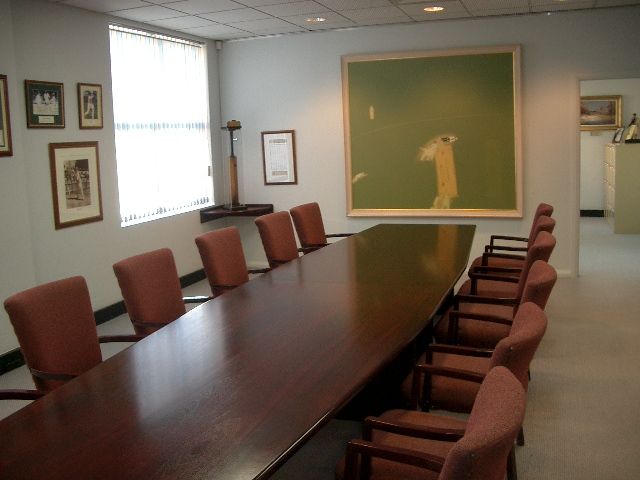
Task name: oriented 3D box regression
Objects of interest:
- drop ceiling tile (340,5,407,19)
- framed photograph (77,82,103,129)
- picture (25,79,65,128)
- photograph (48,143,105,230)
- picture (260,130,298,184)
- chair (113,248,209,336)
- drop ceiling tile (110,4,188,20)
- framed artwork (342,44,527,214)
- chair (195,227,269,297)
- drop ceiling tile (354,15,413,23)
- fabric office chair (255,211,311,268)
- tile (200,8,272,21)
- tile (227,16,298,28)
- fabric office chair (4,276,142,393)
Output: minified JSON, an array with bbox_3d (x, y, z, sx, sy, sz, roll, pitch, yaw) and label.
[{"bbox_3d":[0.497,-2.194,6.243,0.600,0.020,0.600,1,9,20],"label":"drop ceiling tile"},{"bbox_3d":[-1.922,-1.116,5.410,0.030,0.370,0.293,1,9,20],"label":"framed photograph"},{"bbox_3d":[-2.101,-1.038,4.986,0.025,0.365,0.435,1,10,19],"label":"picture"},{"bbox_3d":[-1.995,-0.462,5.353,0.030,0.690,0.620,1,10,19],"label":"photograph"},{"bbox_3d":[-0.483,-0.946,7.499,0.418,0.623,0.030,1,9,20],"label":"picture"},{"bbox_3d":[-0.660,0.546,3.384,0.600,0.940,0.580,1,9,20],"label":"chair"},{"bbox_3d":[-1.541,-2.021,5.769,0.582,0.020,0.600,1,10,19],"label":"drop ceiling tile"},{"bbox_3d":[1.168,-1.114,6.855,1.900,1.747,0.060,1,9,20],"label":"framed artwork"},{"bbox_3d":[-0.446,0.417,4.477,0.630,0.930,0.570,2,10,25],"label":"chair"},{"bbox_3d":[0.666,-2.293,6.755,0.600,0.020,0.371,1,10,19],"label":"drop ceiling tile"},{"bbox_3d":[-0.082,0.277,4.998,0.600,0.940,0.580,1,9,20],"label":"fabric office chair"},{"bbox_3d":[-0.806,-2.126,6.128,0.600,0.020,0.600,1,10,19],"label":"tile"},{"bbox_3d":[-0.604,-2.216,6.644,0.600,0.020,0.600,1,9,20],"label":"tile"},{"bbox_3d":[-0.893,0.652,2.706,0.600,0.940,0.580,1,9,20],"label":"fabric office chair"}]

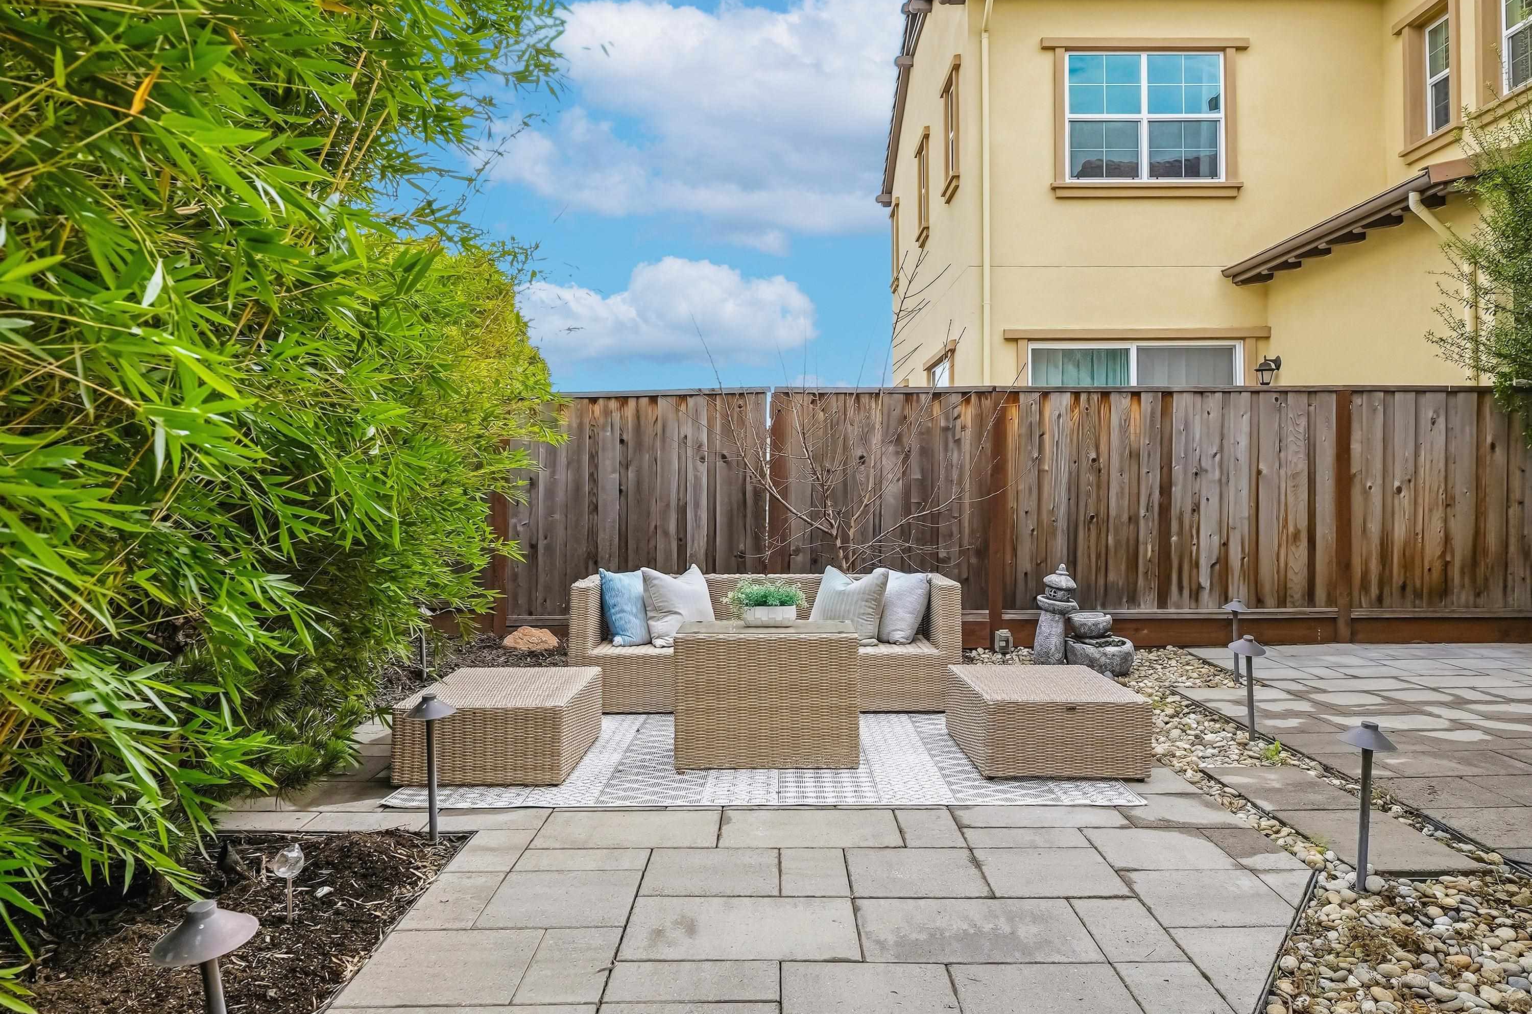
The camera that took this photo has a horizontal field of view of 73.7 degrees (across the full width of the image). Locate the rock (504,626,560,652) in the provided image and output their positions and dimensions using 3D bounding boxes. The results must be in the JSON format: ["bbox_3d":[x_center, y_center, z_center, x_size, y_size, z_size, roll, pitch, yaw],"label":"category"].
[{"bbox_3d":[-1.680,0.922,7.331,0.382,0.154,0.268,0,1,0],"label":"rock"}]

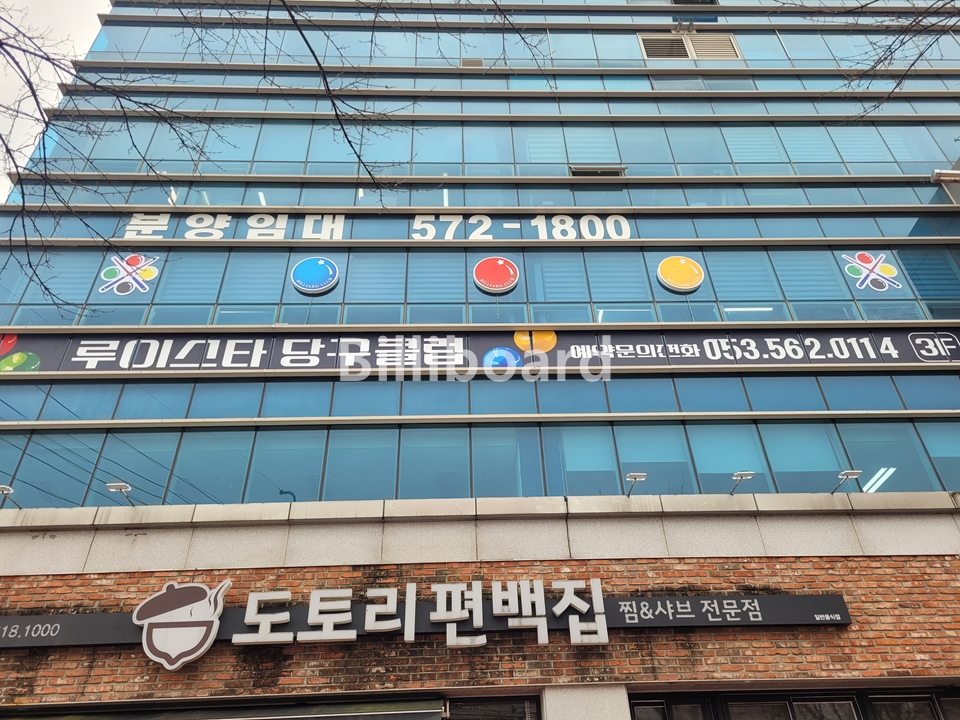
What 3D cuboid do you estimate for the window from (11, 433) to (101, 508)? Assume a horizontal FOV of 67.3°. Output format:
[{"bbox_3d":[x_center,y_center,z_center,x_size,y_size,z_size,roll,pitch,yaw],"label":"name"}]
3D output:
[{"bbox_3d":[-5.736,1.479,9.797,1.008,1.153,0.080,0,-38,-2],"label":"window"}]

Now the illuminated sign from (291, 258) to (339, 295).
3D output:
[{"bbox_3d":[-2.741,-1.430,11.994,0.774,0.800,0.110,0,-38,-2],"label":"illuminated sign"}]

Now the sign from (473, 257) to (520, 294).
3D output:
[{"bbox_3d":[0.264,-1.366,11.682,0.741,0.755,0.100,-1,-38,-2],"label":"sign"}]

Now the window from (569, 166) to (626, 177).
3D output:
[{"bbox_3d":[2.252,-3.657,13.923,1.046,0.402,0.140,0,-38,-2],"label":"window"}]

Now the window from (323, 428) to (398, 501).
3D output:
[{"bbox_3d":[-1.621,1.427,9.961,1.005,1.153,0.080,0,-38,-2],"label":"window"}]

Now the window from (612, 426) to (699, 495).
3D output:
[{"bbox_3d":[2.384,1.330,9.804,1.022,1.199,0.100,-1,-38,-2],"label":"window"}]

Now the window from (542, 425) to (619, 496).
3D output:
[{"bbox_3d":[1.362,1.339,9.760,1.023,1.199,0.100,-1,-38,-2],"label":"window"}]

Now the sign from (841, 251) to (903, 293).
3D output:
[{"bbox_3d":[6.760,-1.537,12.449,0.875,0.919,0.060,0,-38,-2],"label":"sign"}]

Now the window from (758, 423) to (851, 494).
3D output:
[{"bbox_3d":[4.645,1.383,10.215,1.138,1.153,0.080,0,-38,-2],"label":"window"}]

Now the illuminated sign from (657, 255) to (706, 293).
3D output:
[{"bbox_3d":[3.280,-1.395,11.815,0.781,0.758,0.100,-1,-38,-2],"label":"illuminated sign"}]

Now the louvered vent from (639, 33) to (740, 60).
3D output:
[{"bbox_3d":[4.867,-7.328,16.828,2.275,1.105,0.100,0,-38,-2],"label":"louvered vent"}]

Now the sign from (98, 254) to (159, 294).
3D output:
[{"bbox_3d":[-5.600,-1.360,11.538,0.898,0.917,0.070,-1,-38,-2],"label":"sign"}]

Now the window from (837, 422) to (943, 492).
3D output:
[{"bbox_3d":[5.641,1.301,9.946,1.126,1.199,0.100,-1,-38,-2],"label":"window"}]

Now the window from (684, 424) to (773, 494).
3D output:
[{"bbox_3d":[3.411,1.321,9.849,1.035,1.199,0.100,-1,-38,-2],"label":"window"}]

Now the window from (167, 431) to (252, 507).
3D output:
[{"bbox_3d":[-3.656,1.450,9.879,1.007,1.153,0.080,0,-38,-2],"label":"window"}]

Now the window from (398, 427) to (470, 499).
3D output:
[{"bbox_3d":[-0.614,1.417,10.002,1.005,1.153,0.080,0,-38,-2],"label":"window"}]

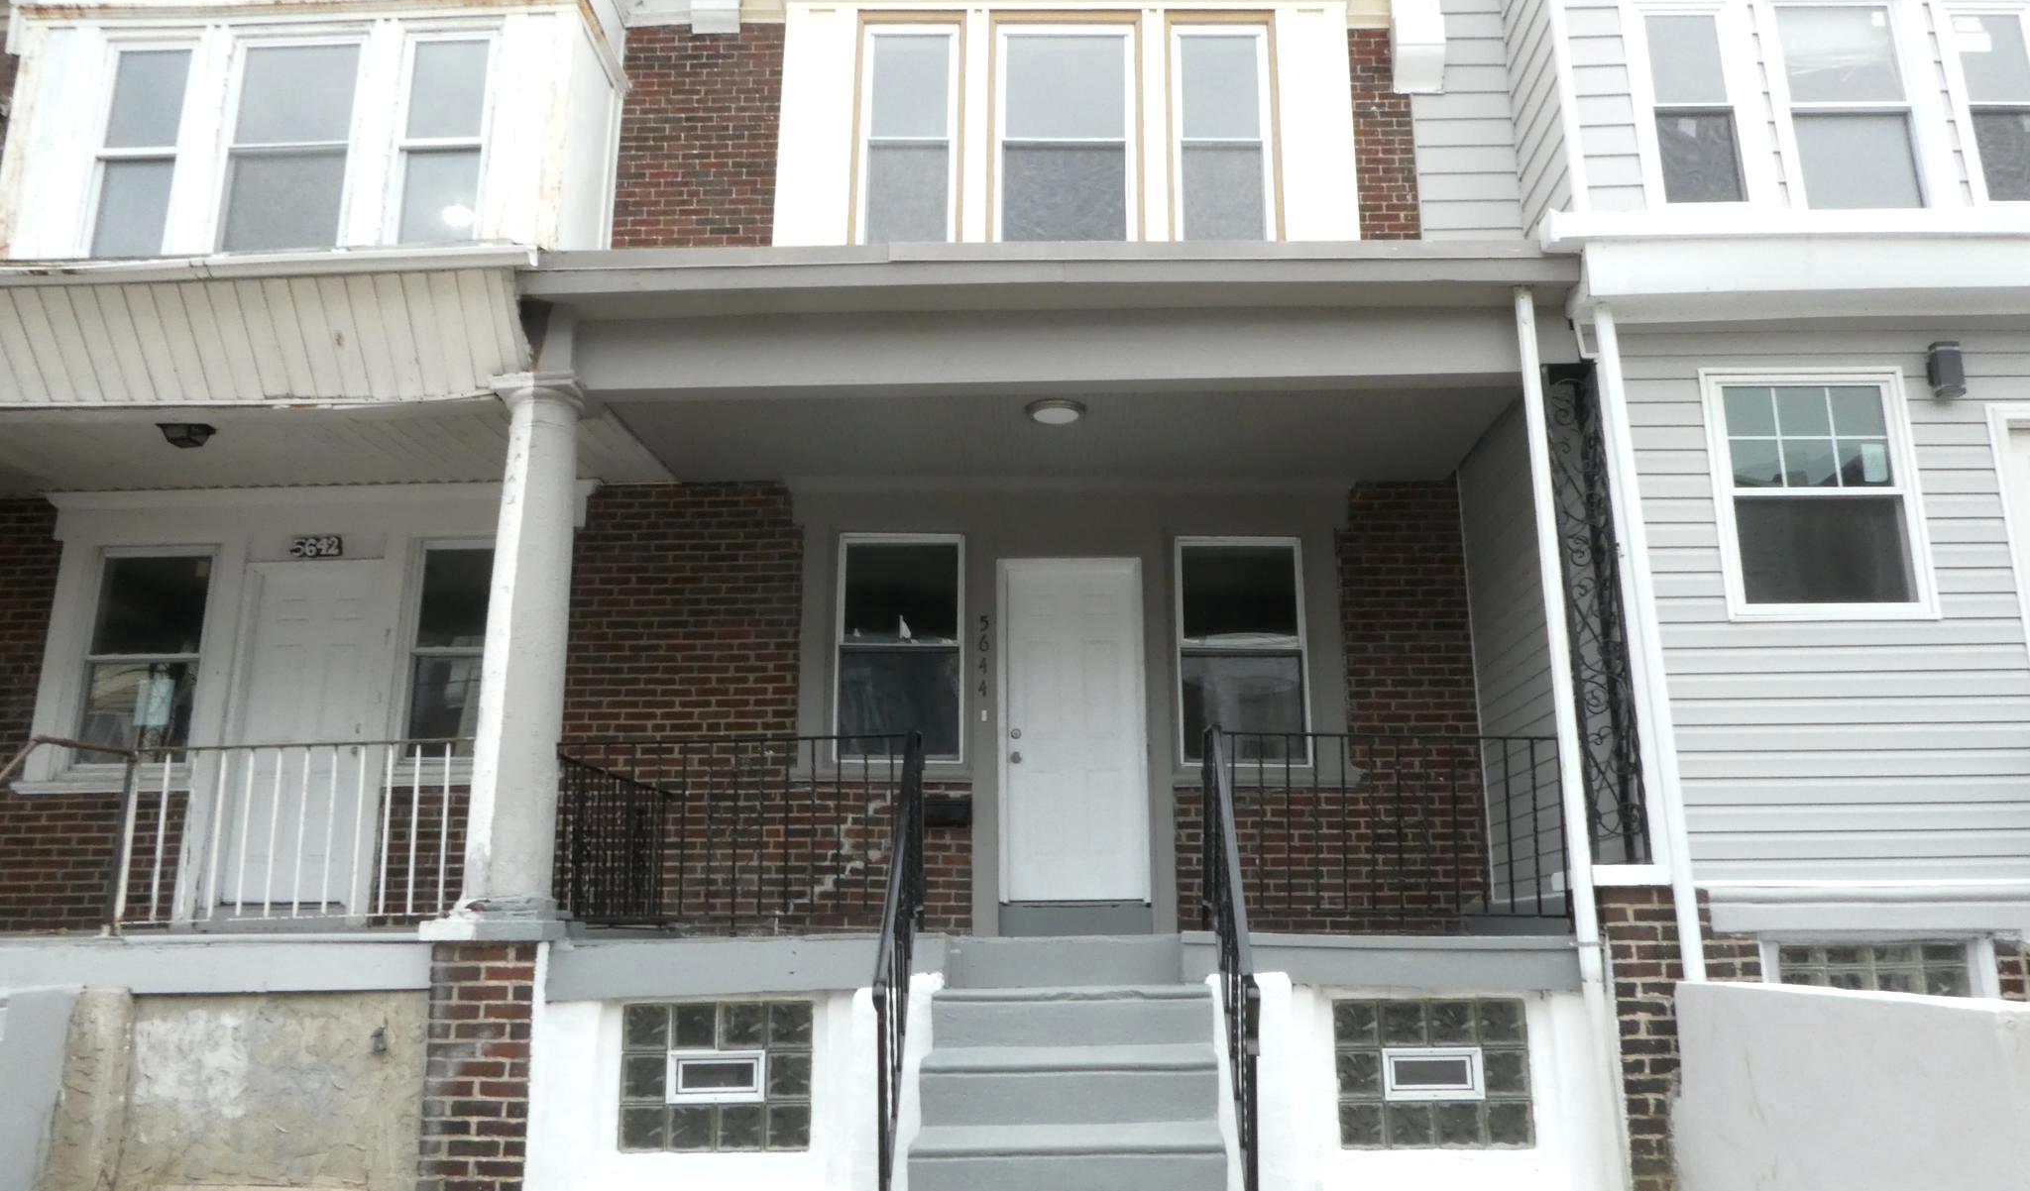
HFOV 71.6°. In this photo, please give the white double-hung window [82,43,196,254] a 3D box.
[{"bbox_3d":[-5.407,-2.758,8.725,0.555,1.560,0.120,-1,-13,3],"label":"white double-hung window"}]

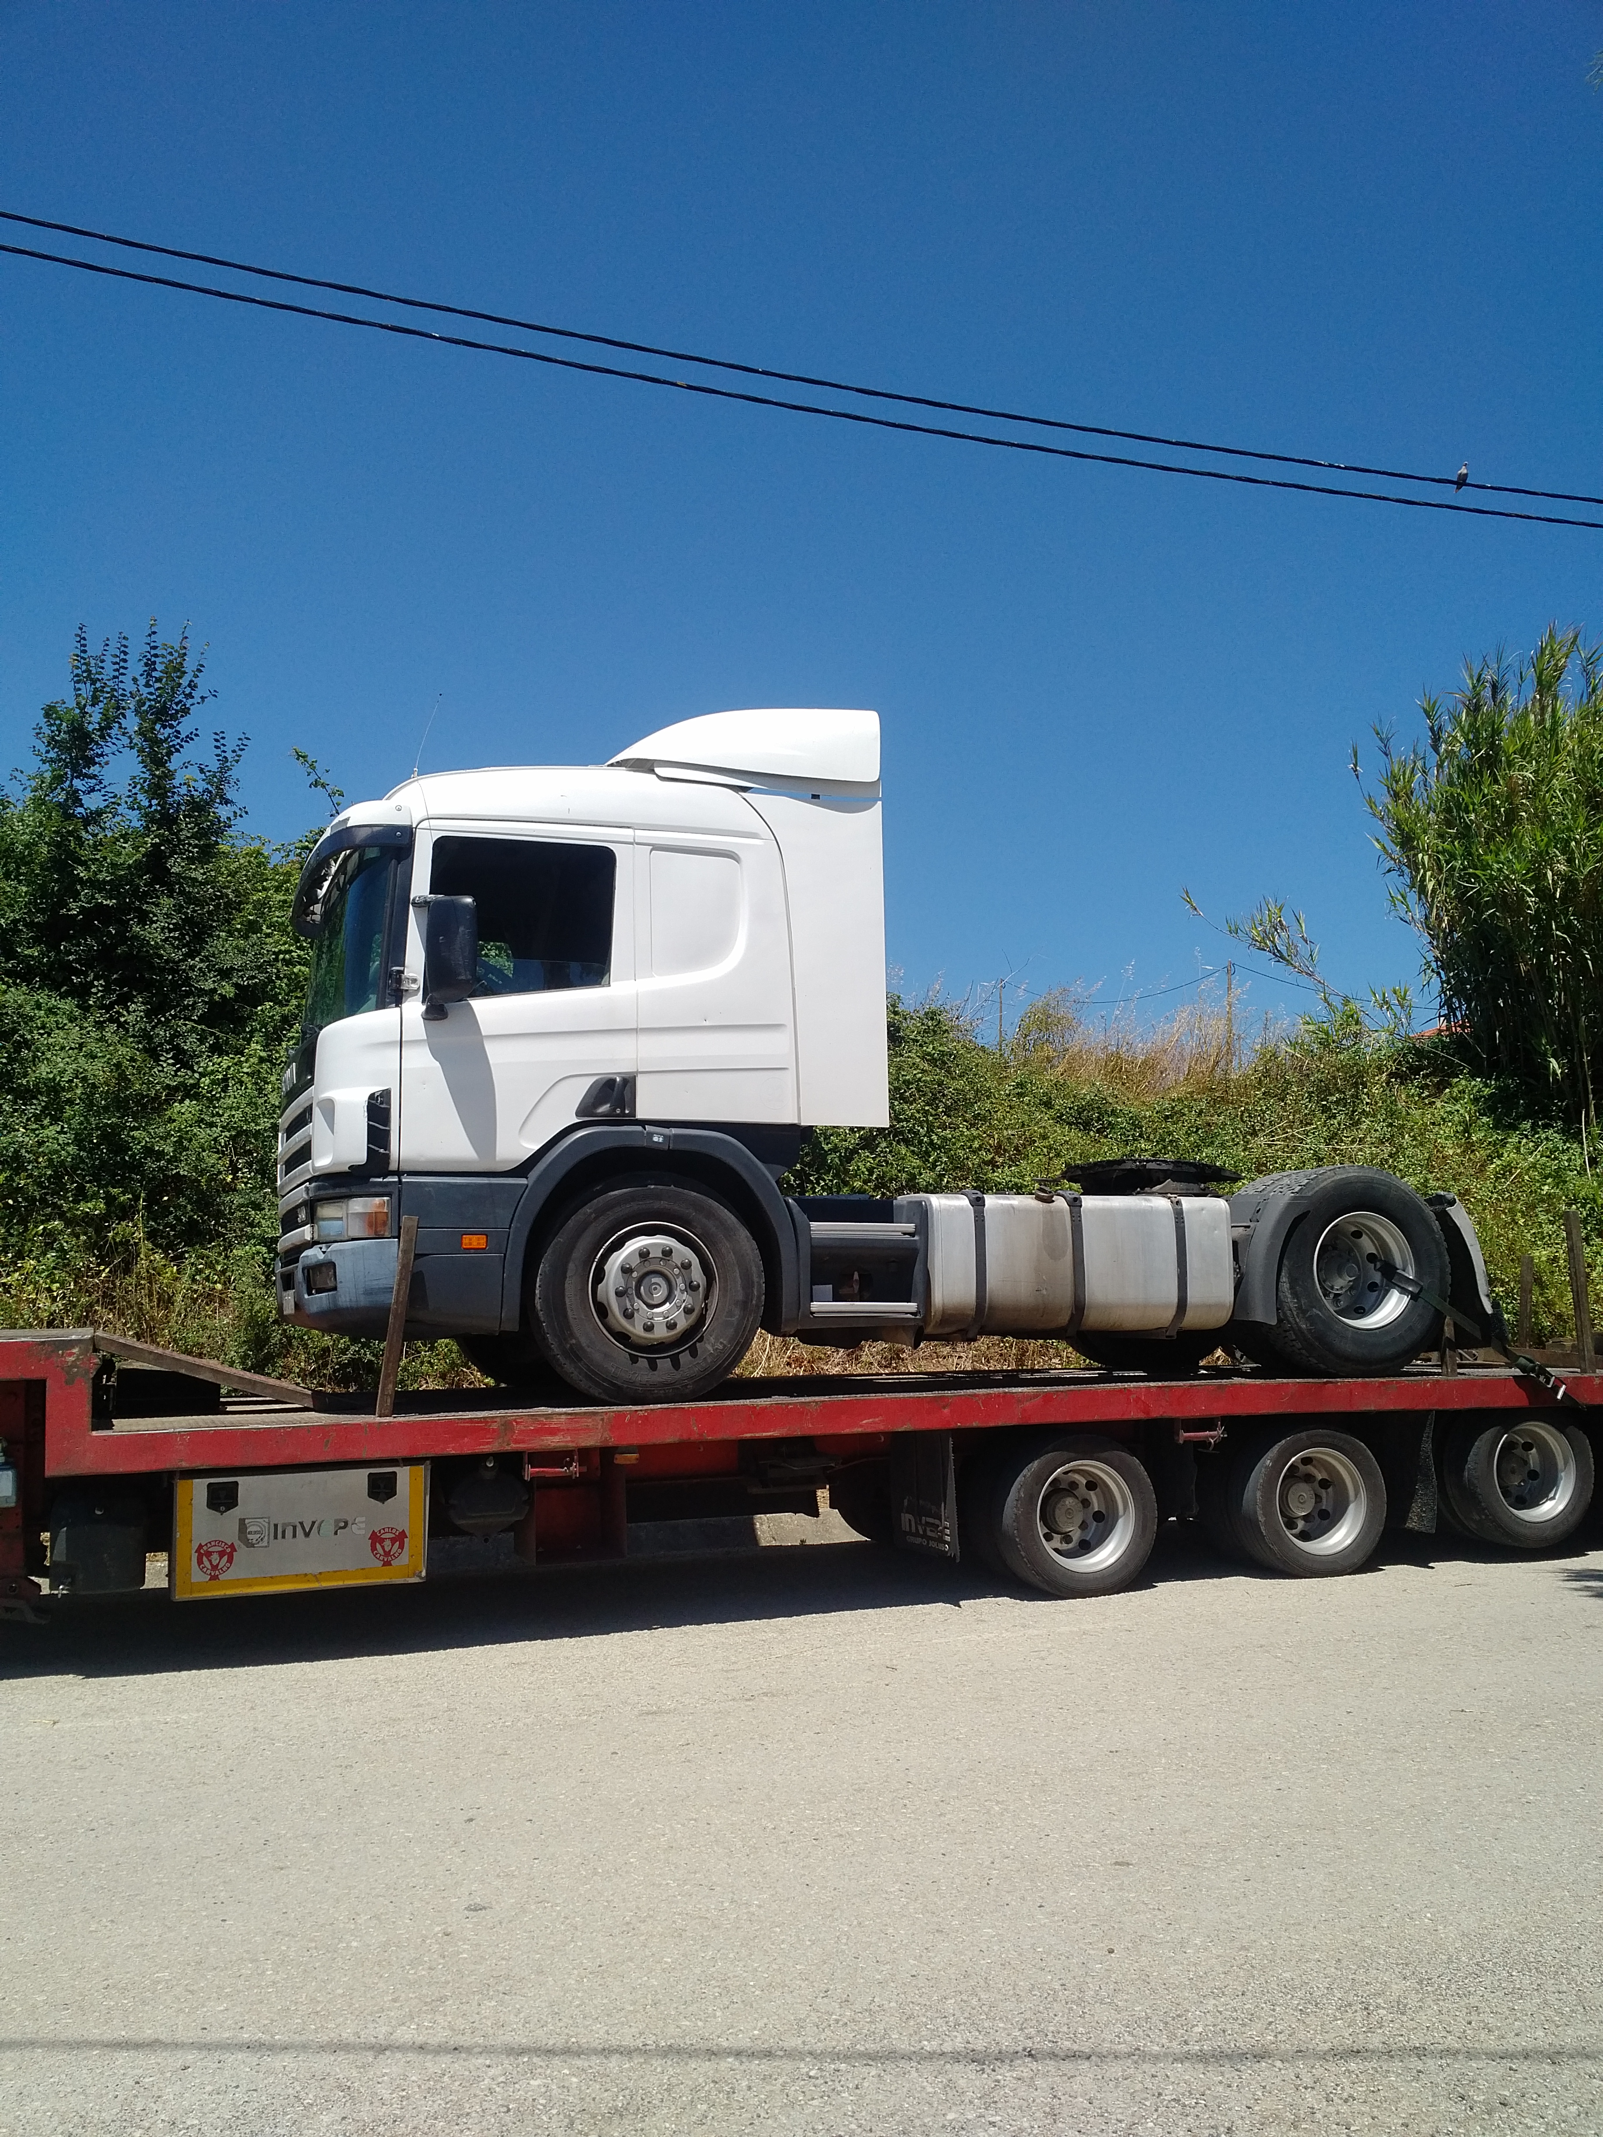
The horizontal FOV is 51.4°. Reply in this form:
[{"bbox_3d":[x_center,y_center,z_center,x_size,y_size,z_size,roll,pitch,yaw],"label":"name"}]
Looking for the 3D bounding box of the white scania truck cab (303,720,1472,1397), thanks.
[{"bbox_3d":[0.351,-0.025,9.095,6.090,3.360,2.550,1,-7,-18],"label":"white scania truck cab"}]

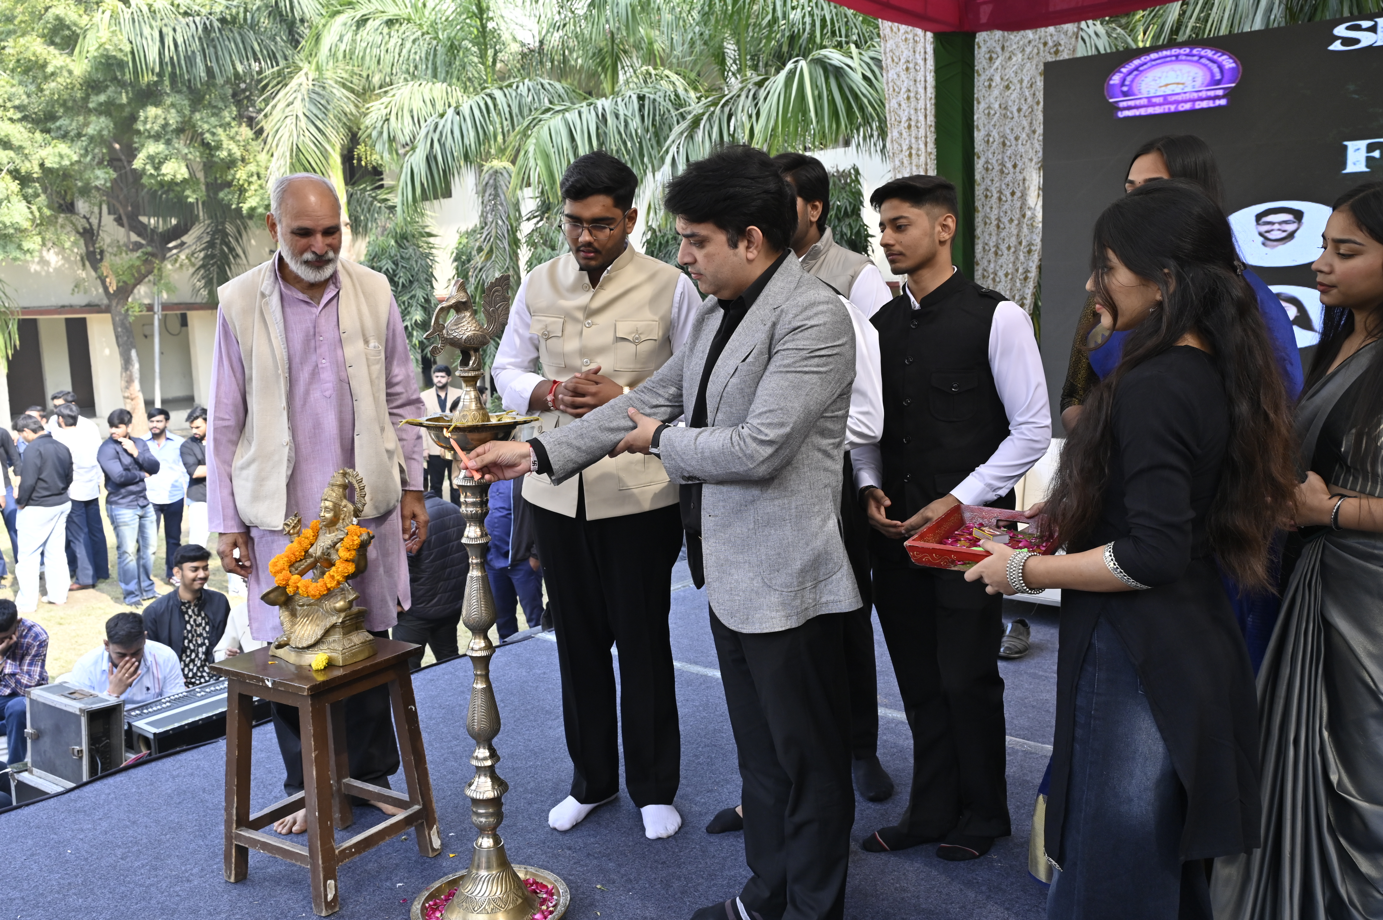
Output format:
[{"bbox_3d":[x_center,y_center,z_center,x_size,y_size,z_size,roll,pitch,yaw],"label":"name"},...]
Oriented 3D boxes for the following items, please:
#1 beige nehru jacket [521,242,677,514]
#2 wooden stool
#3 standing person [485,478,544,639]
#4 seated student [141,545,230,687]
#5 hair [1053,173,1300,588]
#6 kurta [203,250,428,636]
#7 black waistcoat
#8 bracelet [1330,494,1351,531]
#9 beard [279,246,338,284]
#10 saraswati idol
[{"bbox_3d":[-0.230,-0.205,2.900,0.430,0.670,0.280,0,8,15],"label":"beige nehru jacket"},{"bbox_3d":[-0.885,0.733,2.799,0.362,0.531,0.365,3,9,32],"label":"wooden stool"},{"bbox_3d":[-1.096,0.662,7.100,0.500,1.700,0.320,-1,8,6],"label":"standing person"},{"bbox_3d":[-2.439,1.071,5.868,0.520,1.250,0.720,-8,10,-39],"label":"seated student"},{"bbox_3d":[0.834,-0.138,2.000,0.380,0.690,0.320,1,8,23],"label":"hair"},{"bbox_3d":[-0.968,-0.038,2.970,0.540,0.980,0.330,-5,8,-25],"label":"kurta"},{"bbox_3d":[0.595,-0.109,2.740,0.250,0.670,0.400,-9,10,-43],"label":"black waistcoat"},{"bbox_3d":[1.268,0.102,2.250,0.068,0.068,0.014,-8,18,-38],"label":"bracelet"},{"bbox_3d":[-0.926,-0.479,2.800,0.140,0.090,0.100,-7,23,-35],"label":"beard"},{"bbox_3d":[-0.896,0.247,2.755,0.270,0.443,0.155,3,9,32],"label":"saraswati idol"}]

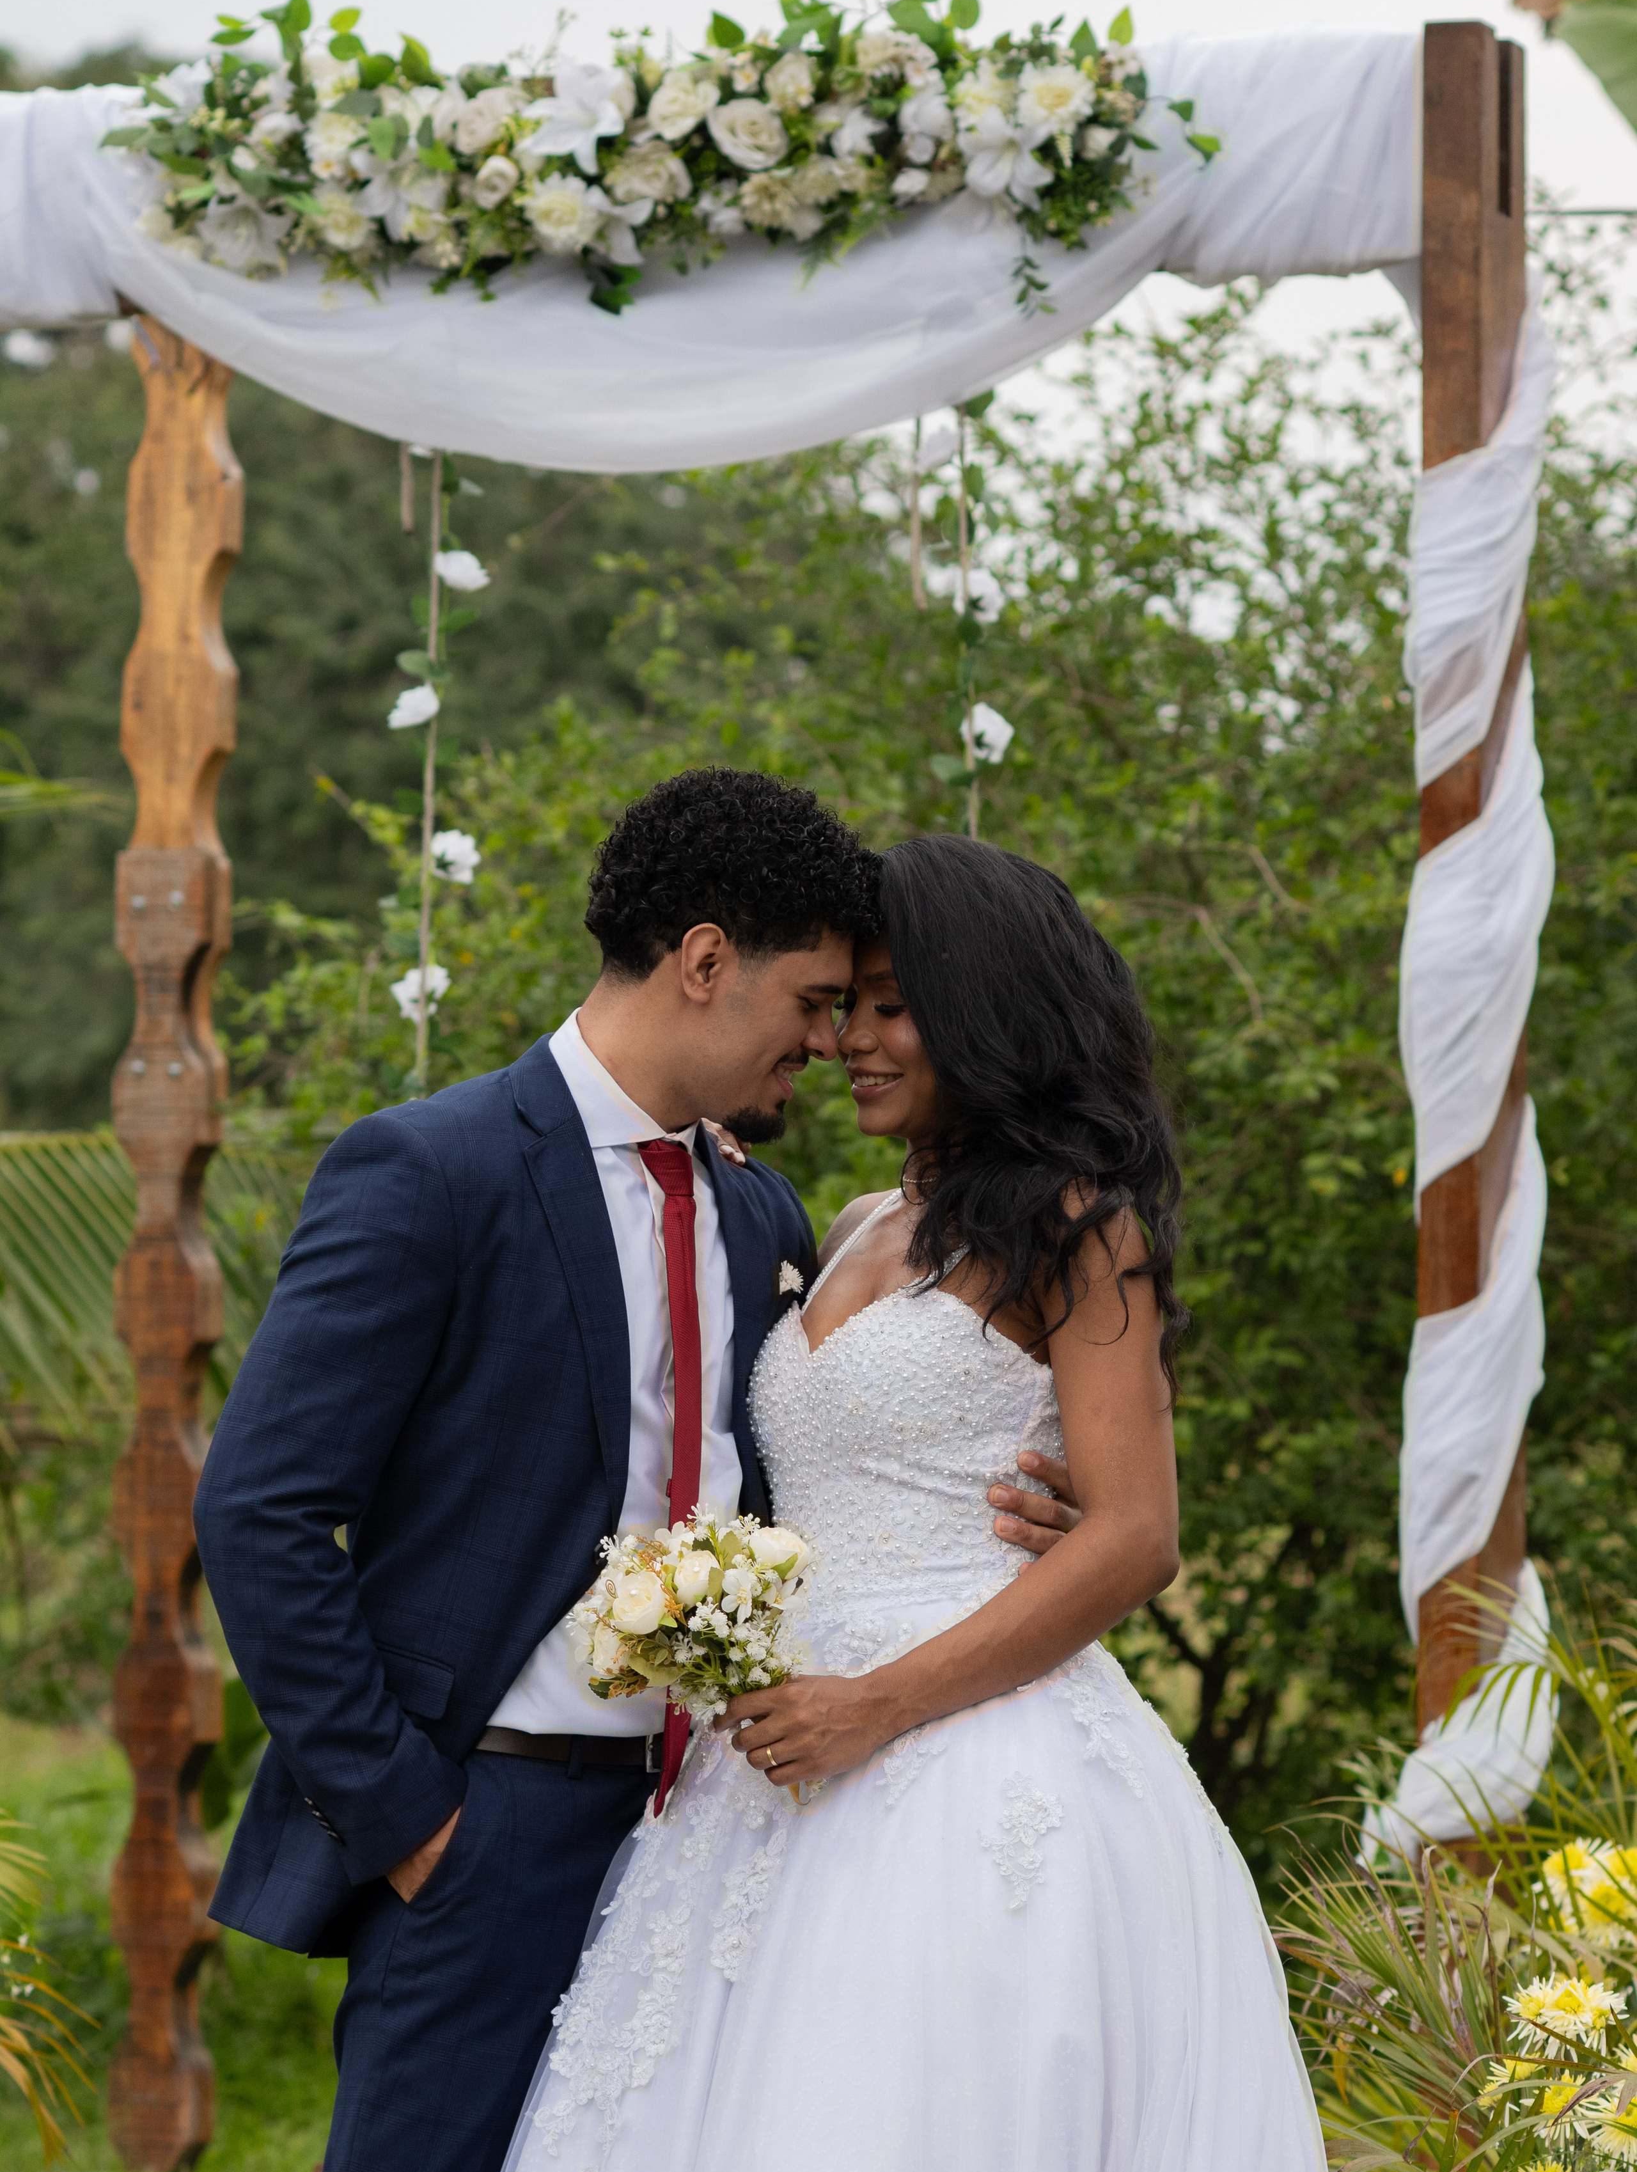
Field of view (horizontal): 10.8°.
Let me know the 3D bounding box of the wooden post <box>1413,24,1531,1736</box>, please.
[{"bbox_3d":[0.673,0.076,8.905,0.072,2.335,0.100,0,0,25],"label":"wooden post"}]

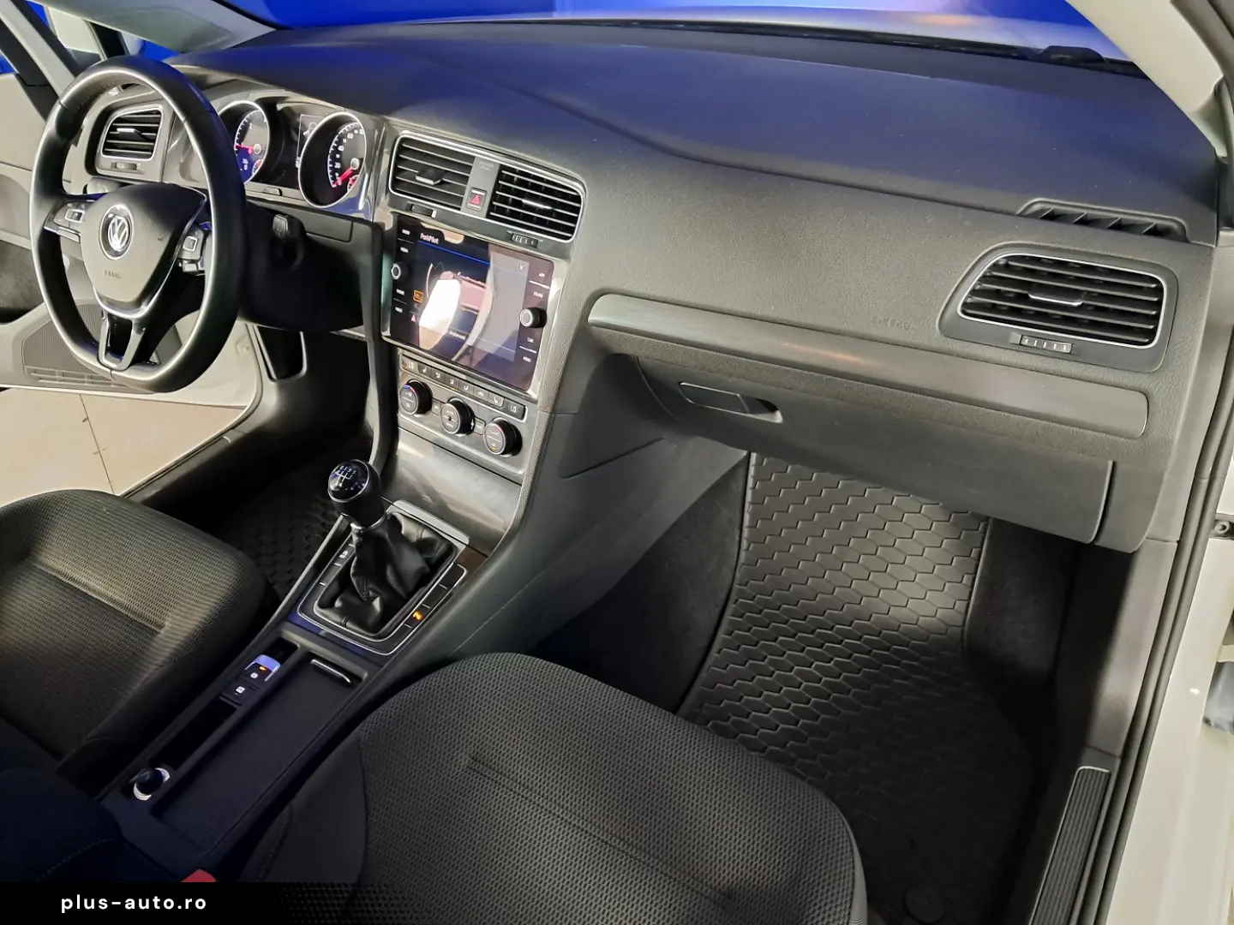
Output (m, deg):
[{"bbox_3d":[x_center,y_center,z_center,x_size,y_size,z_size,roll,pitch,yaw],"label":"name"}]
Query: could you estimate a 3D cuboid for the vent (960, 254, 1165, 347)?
[{"bbox_3d":[0.340,-0.127,0.738,0.143,0.055,0.032,17,20,28],"label":"vent"}]

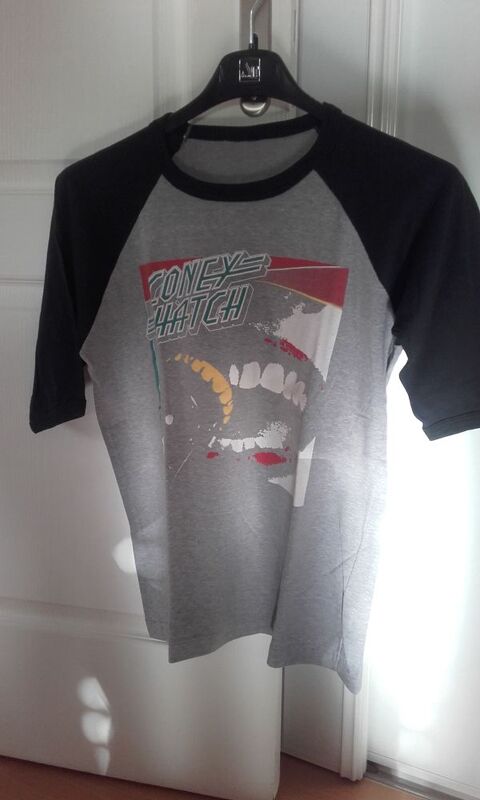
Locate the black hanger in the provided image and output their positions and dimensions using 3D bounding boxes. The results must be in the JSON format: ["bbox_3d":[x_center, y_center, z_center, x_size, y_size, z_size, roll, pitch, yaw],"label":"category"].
[{"bbox_3d":[0.016,-0.380,0.773,0.415,0.208,0.045,2,11,10],"label":"black hanger"}]

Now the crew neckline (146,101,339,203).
[{"bbox_3d":[0.007,-0.286,0.776,0.208,0.108,0.075,2,11,10],"label":"crew neckline"}]

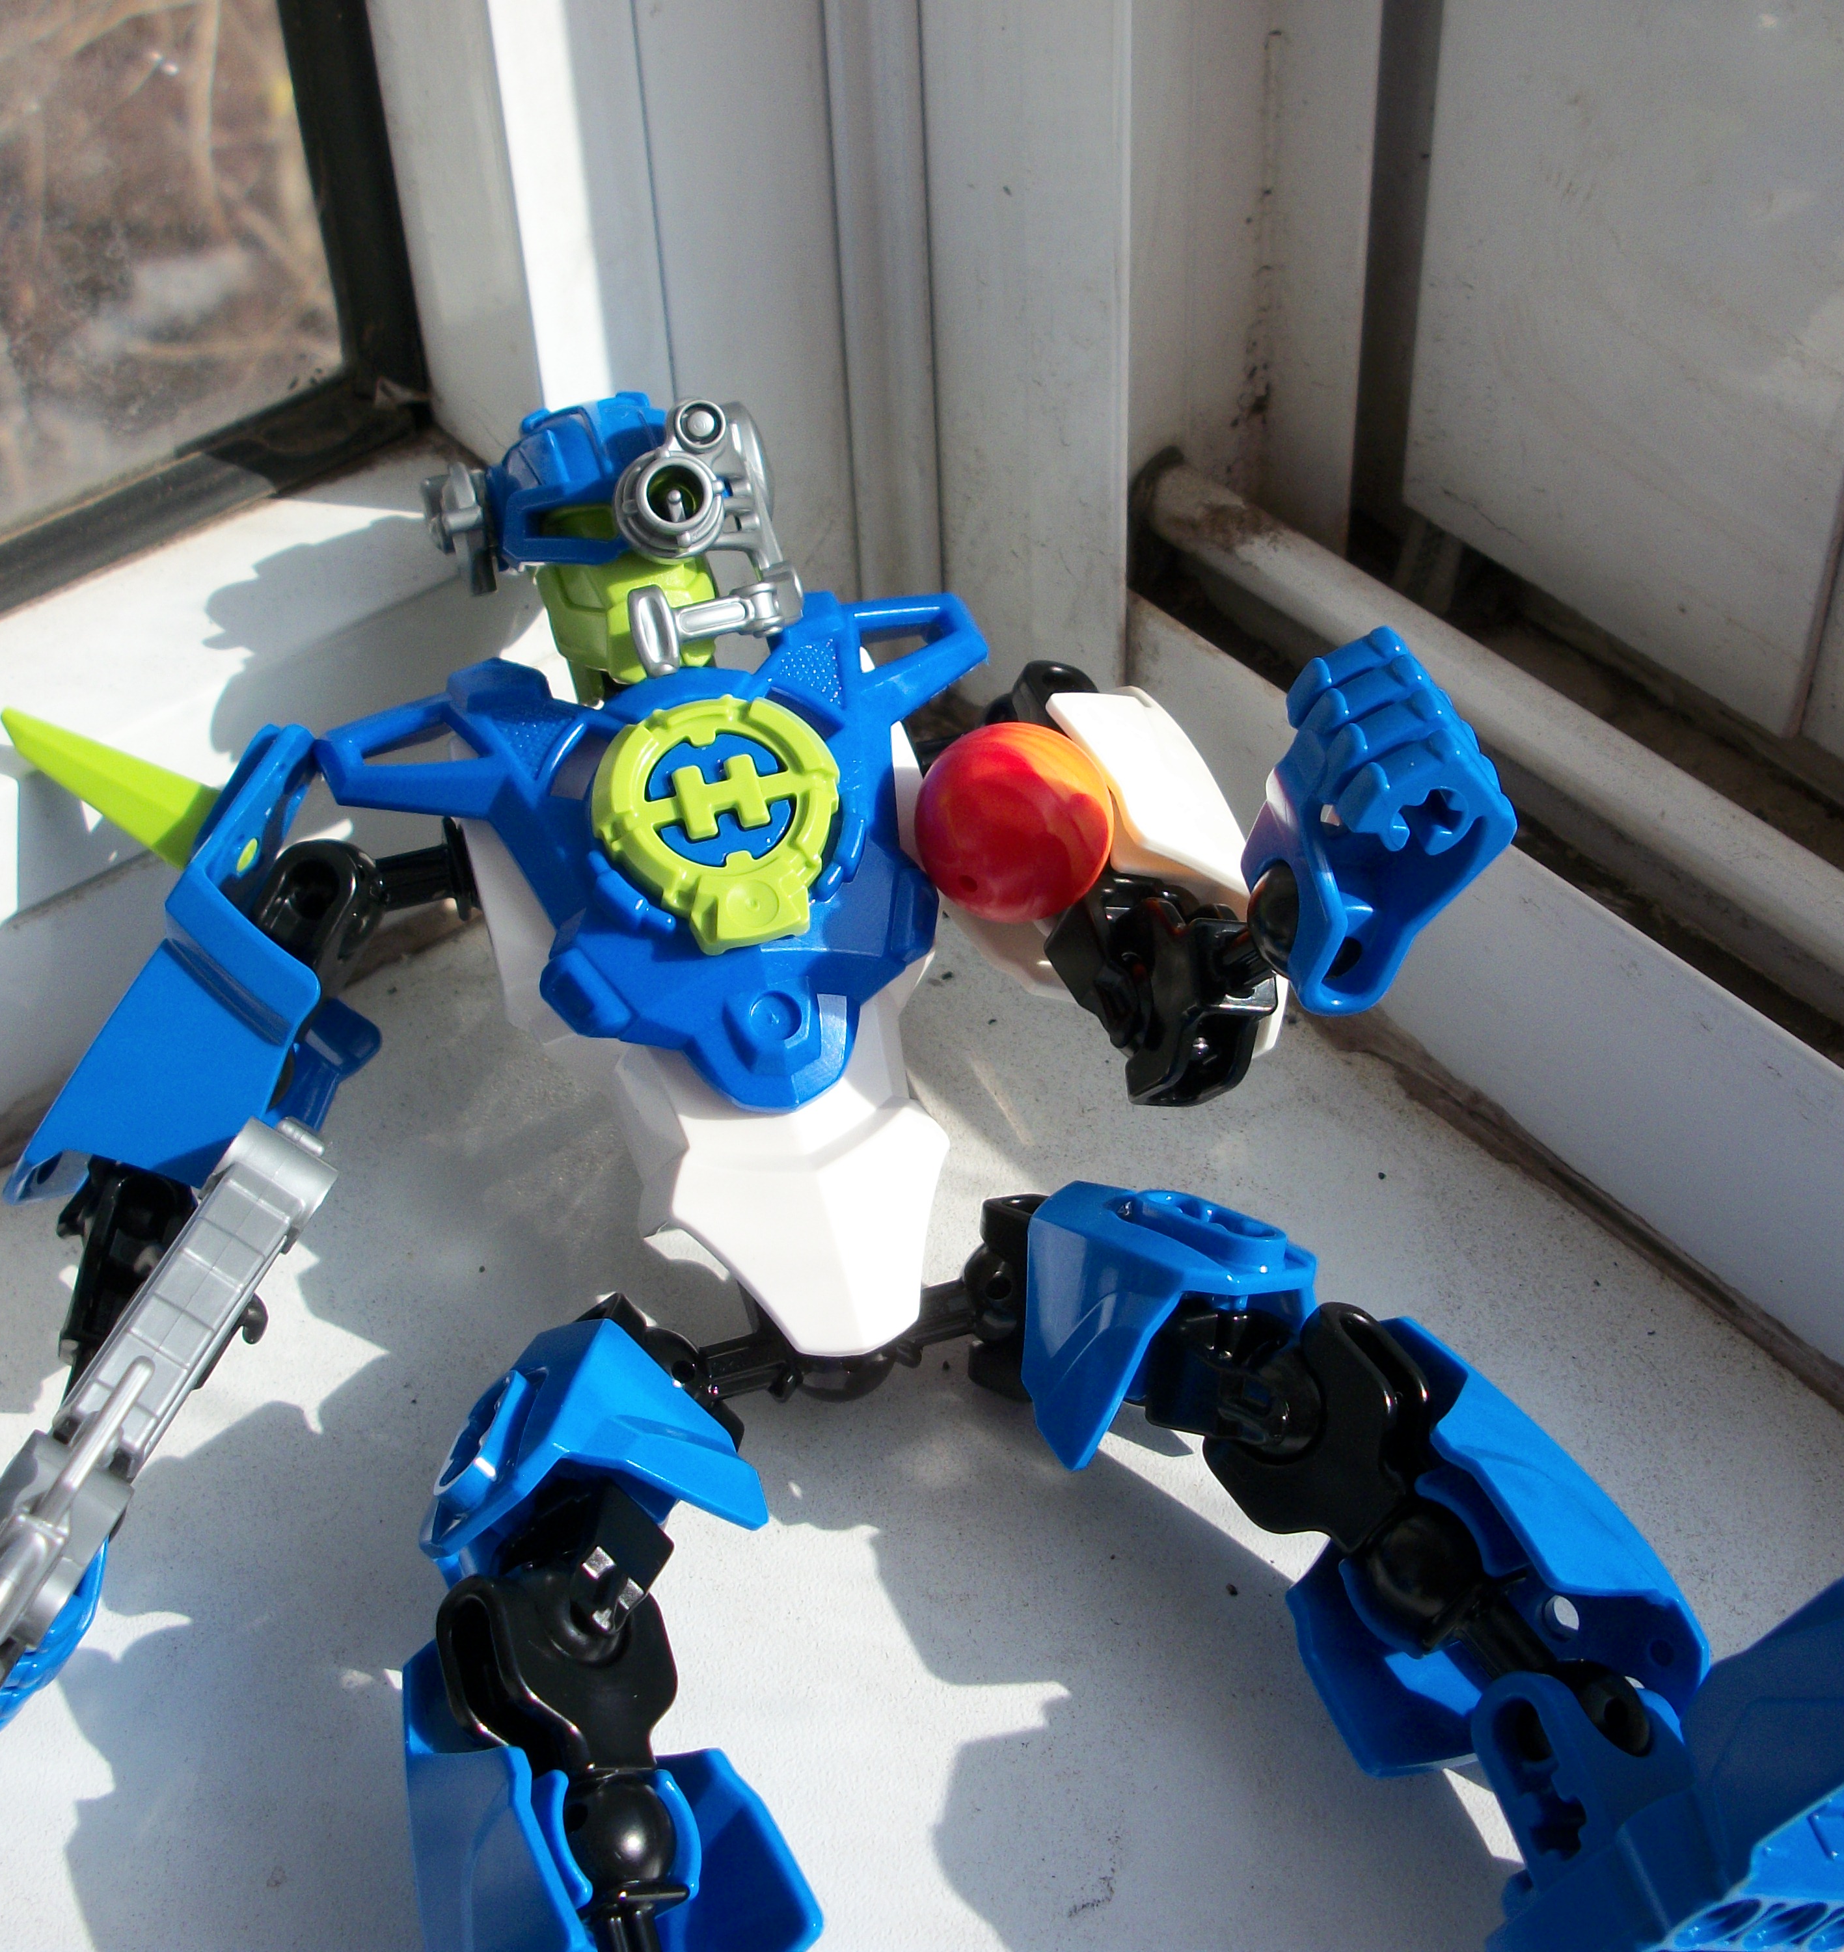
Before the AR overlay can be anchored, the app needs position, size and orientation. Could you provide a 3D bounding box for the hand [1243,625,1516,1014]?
[{"bbox_3d":[0.036,-0.013,0.209,0.016,0.024,0.017,17,33,-42],"label":"hand"}]

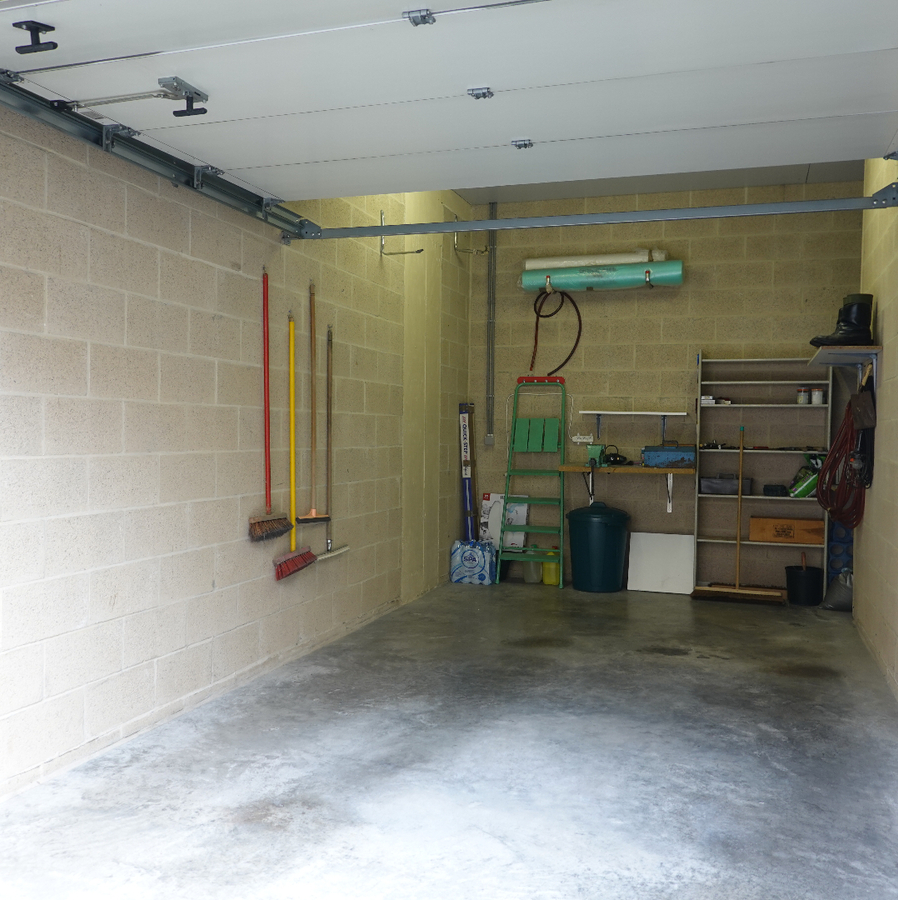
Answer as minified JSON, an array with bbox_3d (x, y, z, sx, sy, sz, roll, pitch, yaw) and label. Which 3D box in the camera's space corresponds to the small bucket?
[{"bbox_3d":[2.494,0.944,6.323,0.265,0.260,0.265,1,1,18],"label":"small bucket"}]

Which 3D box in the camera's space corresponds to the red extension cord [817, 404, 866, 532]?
[{"bbox_3d":[2.296,0.058,5.269,0.280,0.800,0.200,1,1,18],"label":"red extension cord"}]

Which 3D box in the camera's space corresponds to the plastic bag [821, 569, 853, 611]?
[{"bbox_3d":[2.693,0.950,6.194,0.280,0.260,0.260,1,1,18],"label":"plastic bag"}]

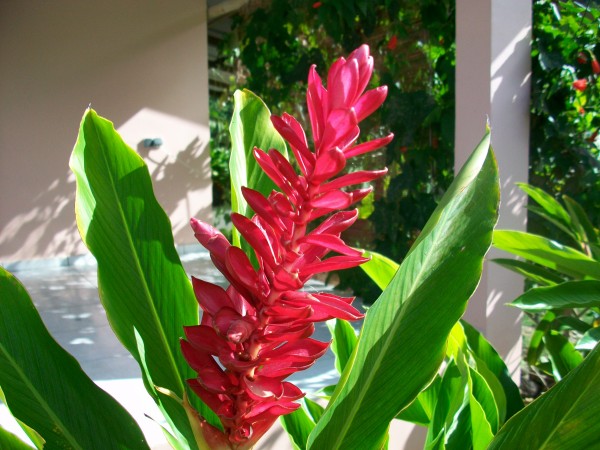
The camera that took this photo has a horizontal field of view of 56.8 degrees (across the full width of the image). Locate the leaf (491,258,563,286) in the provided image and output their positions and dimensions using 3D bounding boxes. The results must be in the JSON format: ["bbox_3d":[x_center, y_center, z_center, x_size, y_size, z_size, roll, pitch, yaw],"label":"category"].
[{"bbox_3d":[0.631,0.137,1.500,0.240,0.045,0.080,21,8,-7],"label":"leaf"}]

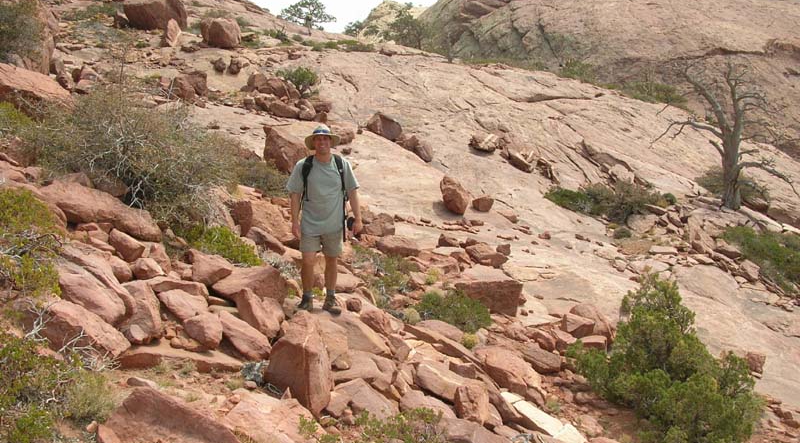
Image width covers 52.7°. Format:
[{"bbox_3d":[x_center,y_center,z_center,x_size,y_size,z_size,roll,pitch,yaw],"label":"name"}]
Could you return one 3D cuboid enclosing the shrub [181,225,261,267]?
[{"bbox_3d":[-2.054,0.285,9.200,0.979,0.501,0.750,0,0,-13],"label":"shrub"}]

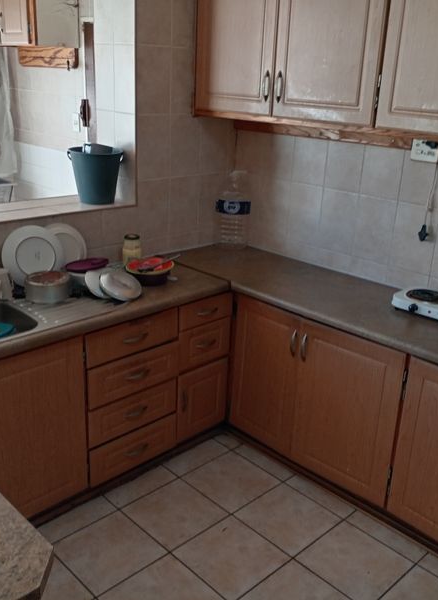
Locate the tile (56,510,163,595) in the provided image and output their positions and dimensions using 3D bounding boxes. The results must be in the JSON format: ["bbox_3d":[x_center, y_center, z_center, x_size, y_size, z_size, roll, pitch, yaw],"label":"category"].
[{"bbox_3d":[-0.425,0.974,2.416,0.331,0.010,0.331,-16,27,-42],"label":"tile"}]

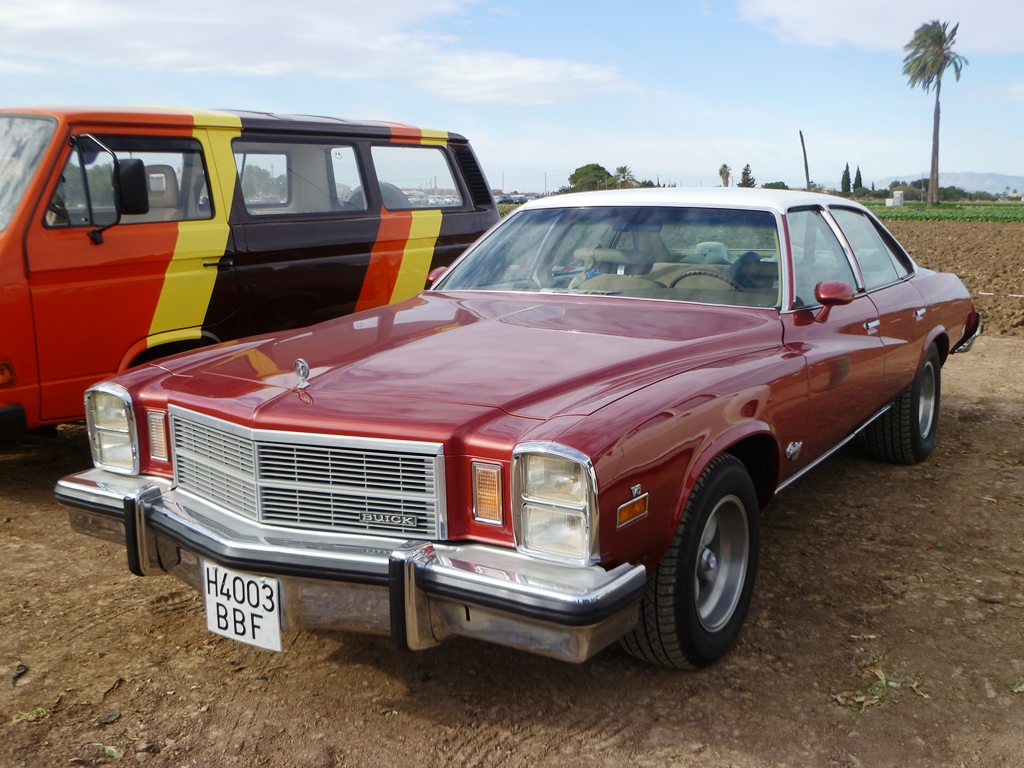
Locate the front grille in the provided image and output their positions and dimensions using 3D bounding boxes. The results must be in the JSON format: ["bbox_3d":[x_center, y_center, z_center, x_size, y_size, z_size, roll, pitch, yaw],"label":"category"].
[{"bbox_3d":[-0.595,0.222,2.546,0.960,0.252,0.153,6,12,32],"label":"front grille"}]

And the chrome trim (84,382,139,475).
[{"bbox_3d":[-1.185,0.125,3.053,0.243,0.272,0.114,6,12,32],"label":"chrome trim"}]

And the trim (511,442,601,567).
[{"bbox_3d":[0.123,0.258,2.233,0.243,0.272,0.114,6,12,32],"label":"trim"}]

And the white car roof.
[{"bbox_3d":[0.899,-0.867,4.751,1.257,0.129,1.505,6,12,32],"label":"white car roof"}]

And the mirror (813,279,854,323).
[{"bbox_3d":[1.147,-0.297,3.579,0.144,0.149,0.114,6,12,32],"label":"mirror"}]

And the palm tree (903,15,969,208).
[{"bbox_3d":[39.206,-25.236,94.376,6.786,16.902,6.786,4,11,22],"label":"palm tree"}]

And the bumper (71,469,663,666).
[{"bbox_3d":[-0.592,0.448,2.587,1.911,0.257,0.332,6,12,32],"label":"bumper"}]

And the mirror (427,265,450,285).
[{"bbox_3d":[-0.336,-0.453,4.509,0.144,0.148,0.114,6,12,32],"label":"mirror"}]

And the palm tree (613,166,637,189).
[{"bbox_3d":[27.323,-48.692,243.710,5.965,7.843,5.965,1,11,6],"label":"palm tree"}]

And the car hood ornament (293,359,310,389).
[{"bbox_3d":[-0.541,-0.030,2.590,0.063,0.081,0.045,6,12,32],"label":"car hood ornament"}]

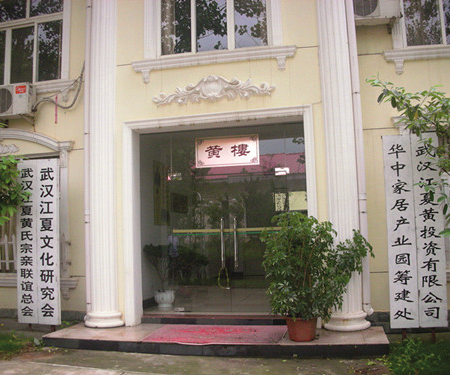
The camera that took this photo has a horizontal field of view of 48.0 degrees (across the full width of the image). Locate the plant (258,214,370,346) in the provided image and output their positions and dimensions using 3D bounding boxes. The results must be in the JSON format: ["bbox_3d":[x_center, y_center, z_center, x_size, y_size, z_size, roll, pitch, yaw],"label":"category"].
[{"bbox_3d":[1.216,1.171,6.703,1.425,1.701,1.100,-3,-5,12],"label":"plant"}]

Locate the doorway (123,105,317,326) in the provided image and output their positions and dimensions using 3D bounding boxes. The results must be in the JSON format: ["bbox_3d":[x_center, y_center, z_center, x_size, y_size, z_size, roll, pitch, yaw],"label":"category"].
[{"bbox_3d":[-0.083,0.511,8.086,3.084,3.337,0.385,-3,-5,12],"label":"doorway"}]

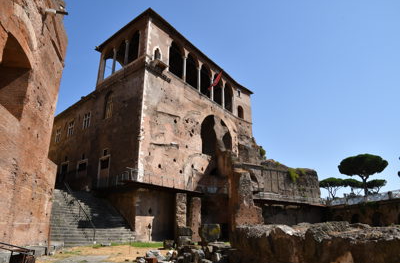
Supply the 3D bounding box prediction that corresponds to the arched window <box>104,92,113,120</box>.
[{"bbox_3d":[-12.004,-3.464,35.350,1.810,4.075,0.400,-17,-26,37],"label":"arched window"}]

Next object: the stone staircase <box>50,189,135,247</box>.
[{"bbox_3d":[-10.980,7.750,25.031,6.686,4.971,7.355,-15,-25,34],"label":"stone staircase"}]

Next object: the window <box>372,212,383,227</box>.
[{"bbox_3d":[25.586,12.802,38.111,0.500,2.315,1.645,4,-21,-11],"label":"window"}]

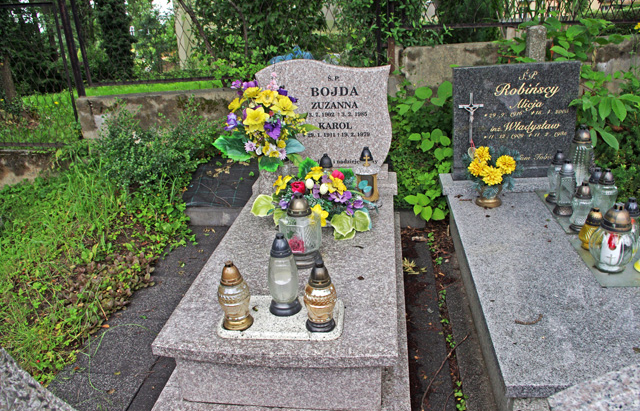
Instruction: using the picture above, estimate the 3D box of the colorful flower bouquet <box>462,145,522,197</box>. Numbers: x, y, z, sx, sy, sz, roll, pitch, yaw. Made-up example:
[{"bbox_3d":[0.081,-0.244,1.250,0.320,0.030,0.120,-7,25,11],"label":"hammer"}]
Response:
[{"bbox_3d":[0.912,-0.186,2.559,0.290,0.260,0.230,0,23,8],"label":"colorful flower bouquet"}]

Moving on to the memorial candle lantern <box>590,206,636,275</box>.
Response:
[{"bbox_3d":[1.147,0.120,1.861,0.185,0.262,0.185,0,22,8],"label":"memorial candle lantern"}]

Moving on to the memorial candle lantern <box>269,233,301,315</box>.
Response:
[{"bbox_3d":[-0.135,0.238,1.716,0.120,0.305,0.120,0,22,8],"label":"memorial candle lantern"}]

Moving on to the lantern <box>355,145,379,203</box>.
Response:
[{"bbox_3d":[0.276,-0.177,2.731,0.135,0.318,0.130,0,23,8],"label":"lantern"}]

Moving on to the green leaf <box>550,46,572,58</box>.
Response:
[{"bbox_3d":[1.706,-1.092,3.400,0.140,0.085,0.060,-1,20,9],"label":"green leaf"}]

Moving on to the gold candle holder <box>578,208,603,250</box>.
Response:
[{"bbox_3d":[1.237,0.105,2.169,0.100,0.187,0.100,0,21,8],"label":"gold candle holder"}]

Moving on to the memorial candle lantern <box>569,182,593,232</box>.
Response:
[{"bbox_3d":[1.244,0.004,2.263,0.107,0.232,0.107,0,23,8],"label":"memorial candle lantern"}]

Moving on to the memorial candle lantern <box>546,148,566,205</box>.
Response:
[{"bbox_3d":[1.270,-0.159,2.571,0.100,0.288,0.100,0,23,8],"label":"memorial candle lantern"}]

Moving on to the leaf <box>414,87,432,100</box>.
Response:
[{"bbox_3d":[0.702,-0.759,3.250,0.120,0.080,0.060,-1,20,9],"label":"leaf"}]

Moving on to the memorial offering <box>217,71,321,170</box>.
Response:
[{"bbox_3d":[-0.311,-0.482,2.790,0.600,0.570,0.420,0,20,8],"label":"memorial offering"}]

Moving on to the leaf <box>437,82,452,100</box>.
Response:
[{"bbox_3d":[0.847,-0.780,3.250,0.115,0.120,0.050,-1,20,9],"label":"leaf"}]

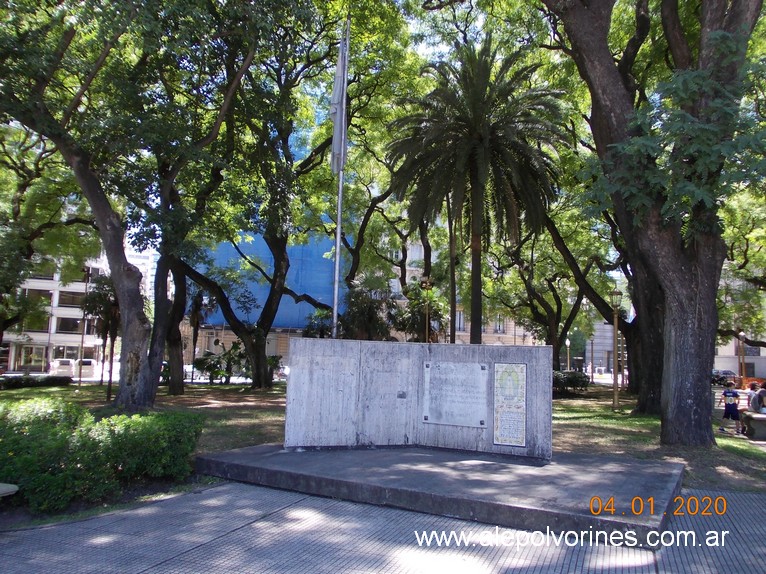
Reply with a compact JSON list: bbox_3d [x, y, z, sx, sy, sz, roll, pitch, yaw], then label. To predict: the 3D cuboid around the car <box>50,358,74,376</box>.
[{"bbox_3d":[-27.611,7.075,53.445,1.780,1.650,4.200,4,-7,-18],"label":"car"}]

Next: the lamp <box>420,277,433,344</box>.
[{"bbox_3d":[1.842,2.062,25.939,0.500,5.048,0.500,2,-6,0],"label":"lamp"}]

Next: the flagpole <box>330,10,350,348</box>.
[{"bbox_3d":[-0.933,-1.480,13.245,0.300,9.068,0.250,2,-6,0],"label":"flagpole"}]

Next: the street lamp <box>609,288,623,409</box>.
[{"bbox_3d":[8.728,2.246,23.243,0.480,4.522,0.480,2,-6,0],"label":"street lamp"}]

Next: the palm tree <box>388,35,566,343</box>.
[{"bbox_3d":[4.169,-3.306,27.054,7.700,16.110,7.700,2,-6,0],"label":"palm tree"}]

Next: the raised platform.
[{"bbox_3d":[0.947,2.512,8.512,5.556,0.199,3.992,-2,-7,29],"label":"raised platform"}]

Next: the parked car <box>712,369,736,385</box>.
[{"bbox_3d":[32.865,8.677,59.522,4.300,1.470,1.760,2,-6,3],"label":"parked car"}]

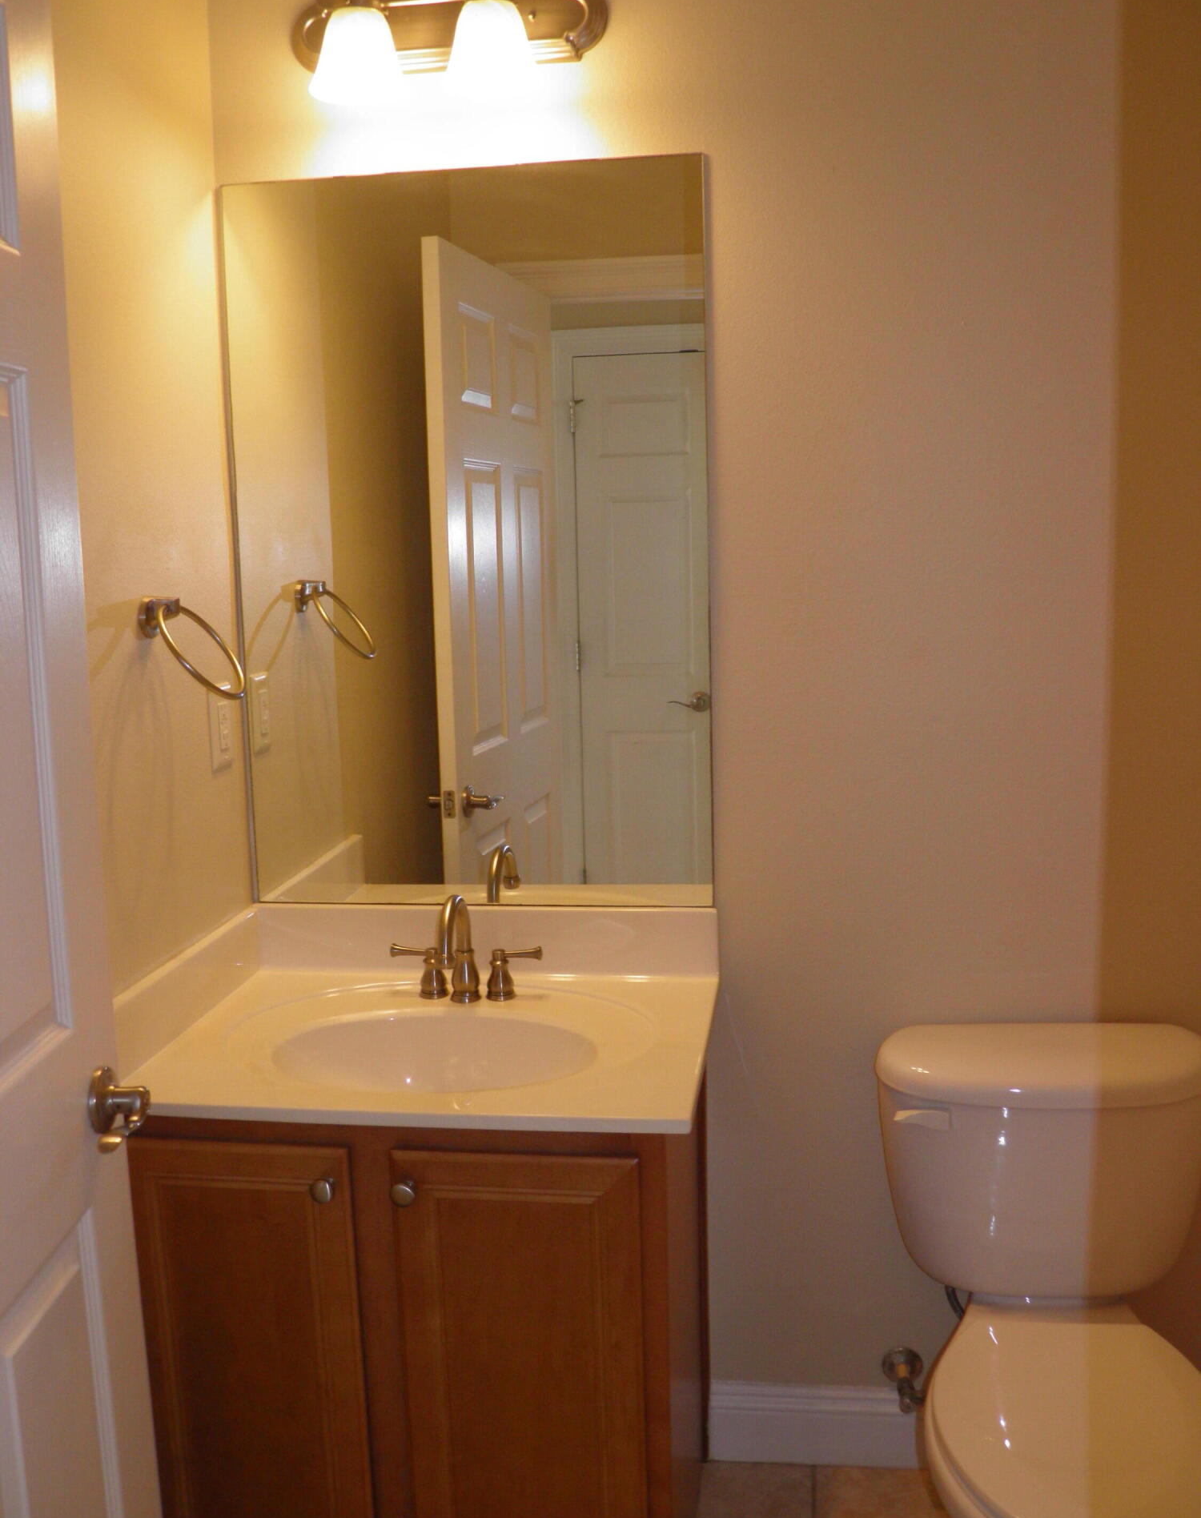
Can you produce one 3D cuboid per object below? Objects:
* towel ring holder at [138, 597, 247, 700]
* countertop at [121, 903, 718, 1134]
[{"bbox_3d":[-0.525,-0.145,1.788,0.117,0.137,0.157,0,8,8],"label":"towel ring holder"},{"bbox_3d":[-0.216,0.320,1.833,0.712,0.116,0.565,0,8,8],"label":"countertop"}]

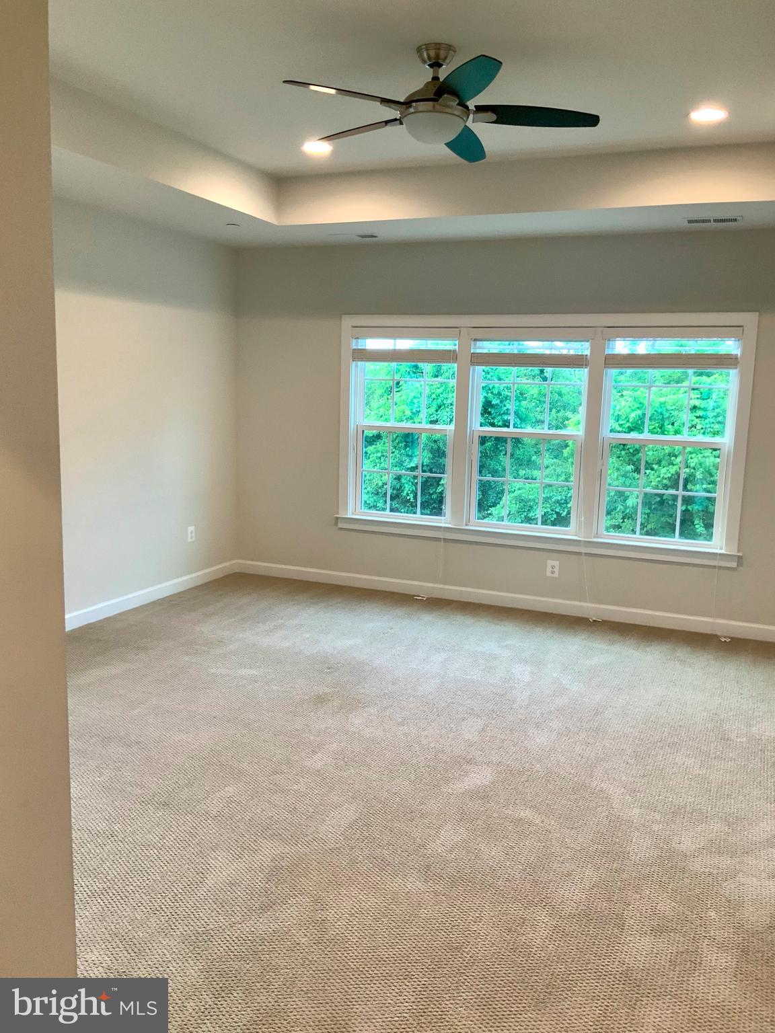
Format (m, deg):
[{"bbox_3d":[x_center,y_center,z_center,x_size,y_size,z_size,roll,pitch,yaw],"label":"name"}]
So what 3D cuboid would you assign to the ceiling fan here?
[{"bbox_3d":[0.194,-1.729,3.573,1.340,0.355,1.340,5,10,23],"label":"ceiling fan"}]

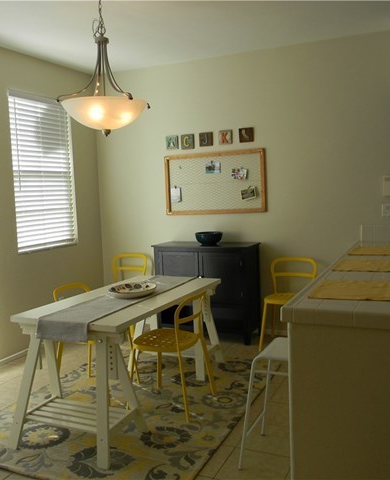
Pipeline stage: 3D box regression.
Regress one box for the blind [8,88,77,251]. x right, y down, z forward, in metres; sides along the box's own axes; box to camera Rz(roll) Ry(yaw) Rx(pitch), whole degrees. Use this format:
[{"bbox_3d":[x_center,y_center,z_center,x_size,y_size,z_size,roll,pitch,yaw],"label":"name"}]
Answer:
[{"bbox_3d":[-1.448,-0.638,4.994,0.080,1.460,0.850,0,5,25],"label":"blind"}]

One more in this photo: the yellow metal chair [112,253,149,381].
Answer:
[{"bbox_3d":[-0.772,0.568,5.428,0.460,0.777,0.500,0,5,25],"label":"yellow metal chair"}]

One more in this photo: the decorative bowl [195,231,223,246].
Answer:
[{"bbox_3d":[0.142,-0.004,5.003,0.285,0.116,0.285,-2,5,0],"label":"decorative bowl"}]

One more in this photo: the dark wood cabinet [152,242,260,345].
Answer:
[{"bbox_3d":[0.129,0.499,5.108,1.000,0.902,0.400,0,5,25],"label":"dark wood cabinet"}]

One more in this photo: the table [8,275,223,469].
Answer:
[{"bbox_3d":[-0.402,0.738,3.593,0.750,0.727,1.820,0,5,25],"label":"table"}]

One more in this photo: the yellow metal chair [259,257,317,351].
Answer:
[{"bbox_3d":[0.848,0.572,4.671,0.460,0.777,0.500,0,5,25],"label":"yellow metal chair"}]

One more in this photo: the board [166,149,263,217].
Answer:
[{"bbox_3d":[0.192,-0.564,5.179,1.080,0.610,0.035,0,5,25],"label":"board"}]

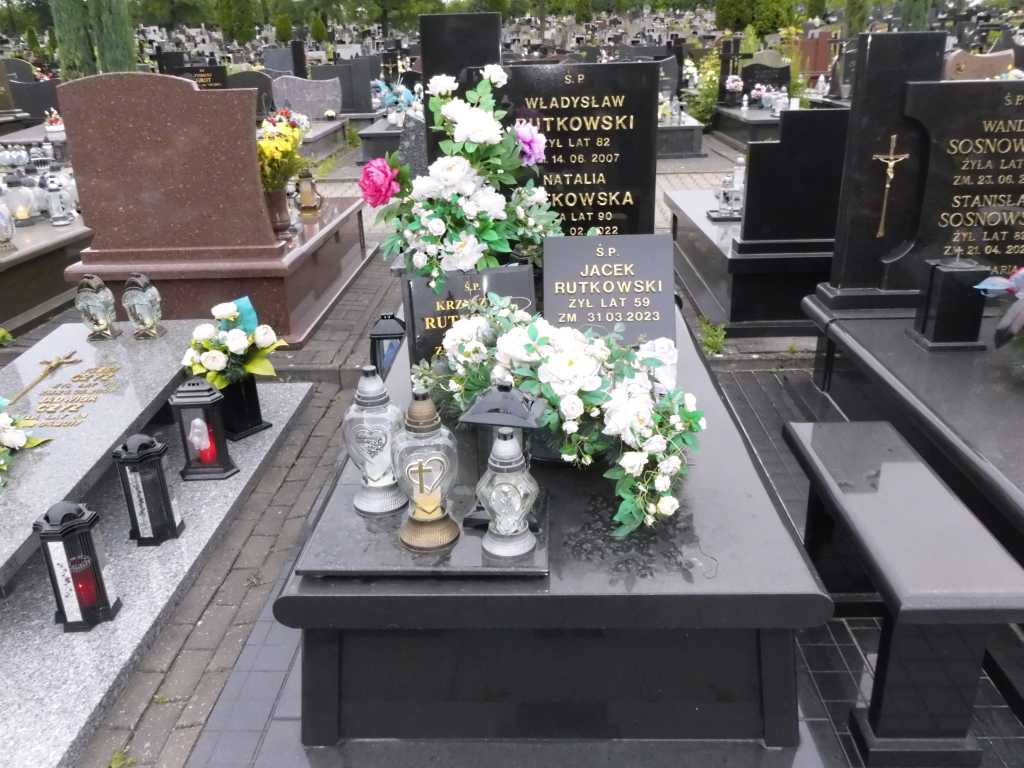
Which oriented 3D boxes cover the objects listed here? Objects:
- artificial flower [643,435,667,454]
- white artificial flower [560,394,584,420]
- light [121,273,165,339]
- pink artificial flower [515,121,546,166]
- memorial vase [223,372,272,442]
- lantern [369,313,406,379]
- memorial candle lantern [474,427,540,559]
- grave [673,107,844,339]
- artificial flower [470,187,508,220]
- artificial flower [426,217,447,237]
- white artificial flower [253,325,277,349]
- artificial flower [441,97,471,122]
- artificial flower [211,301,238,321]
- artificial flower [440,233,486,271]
[{"bbox_3d":[0.351,0.149,2.035,0.059,0.049,0.050,-3,22,-3],"label":"artificial flower"},{"bbox_3d":[0.159,0.062,2.181,0.062,0.065,0.059,0,22,4],"label":"white artificial flower"},{"bbox_3d":[-1.639,-0.346,3.648,0.155,0.277,0.105,-1,26,2],"label":"light"},{"bbox_3d":[0.065,-0.840,2.894,0.115,0.155,0.090,-21,29,-39],"label":"pink artificial flower"},{"bbox_3d":[-1.195,0.082,3.643,0.145,0.265,0.190,14,27,33],"label":"memorial vase"},{"bbox_3d":[-0.525,-0.132,3.593,0.160,0.357,0.160,-1,22,2],"label":"lantern"},{"bbox_3d":[-0.010,0.225,1.795,0.135,0.276,0.128,-1,22,2],"label":"memorial candle lantern"},{"bbox_3d":[1.668,-1.185,5.178,1.130,1.130,2.172,-1,22,2],"label":"grave"},{"bbox_3d":[-0.073,-0.589,2.701,0.124,0.111,0.090,-2,22,-1],"label":"artificial flower"},{"bbox_3d":[-0.246,-0.512,2.694,0.065,0.065,0.055,-4,22,-5],"label":"artificial flower"},{"bbox_3d":[-1.048,-0.202,3.521,0.086,0.092,0.087,0,22,2],"label":"white artificial flower"},{"bbox_3d":[-0.191,-0.926,2.793,0.101,0.088,0.090,3,23,13],"label":"artificial flower"},{"bbox_3d":[-1.181,-0.302,3.403,0.108,0.084,0.099,-9,23,-18],"label":"artificial flower"},{"bbox_3d":[-0.156,-0.426,2.662,0.148,0.122,0.090,-3,22,-3],"label":"artificial flower"}]

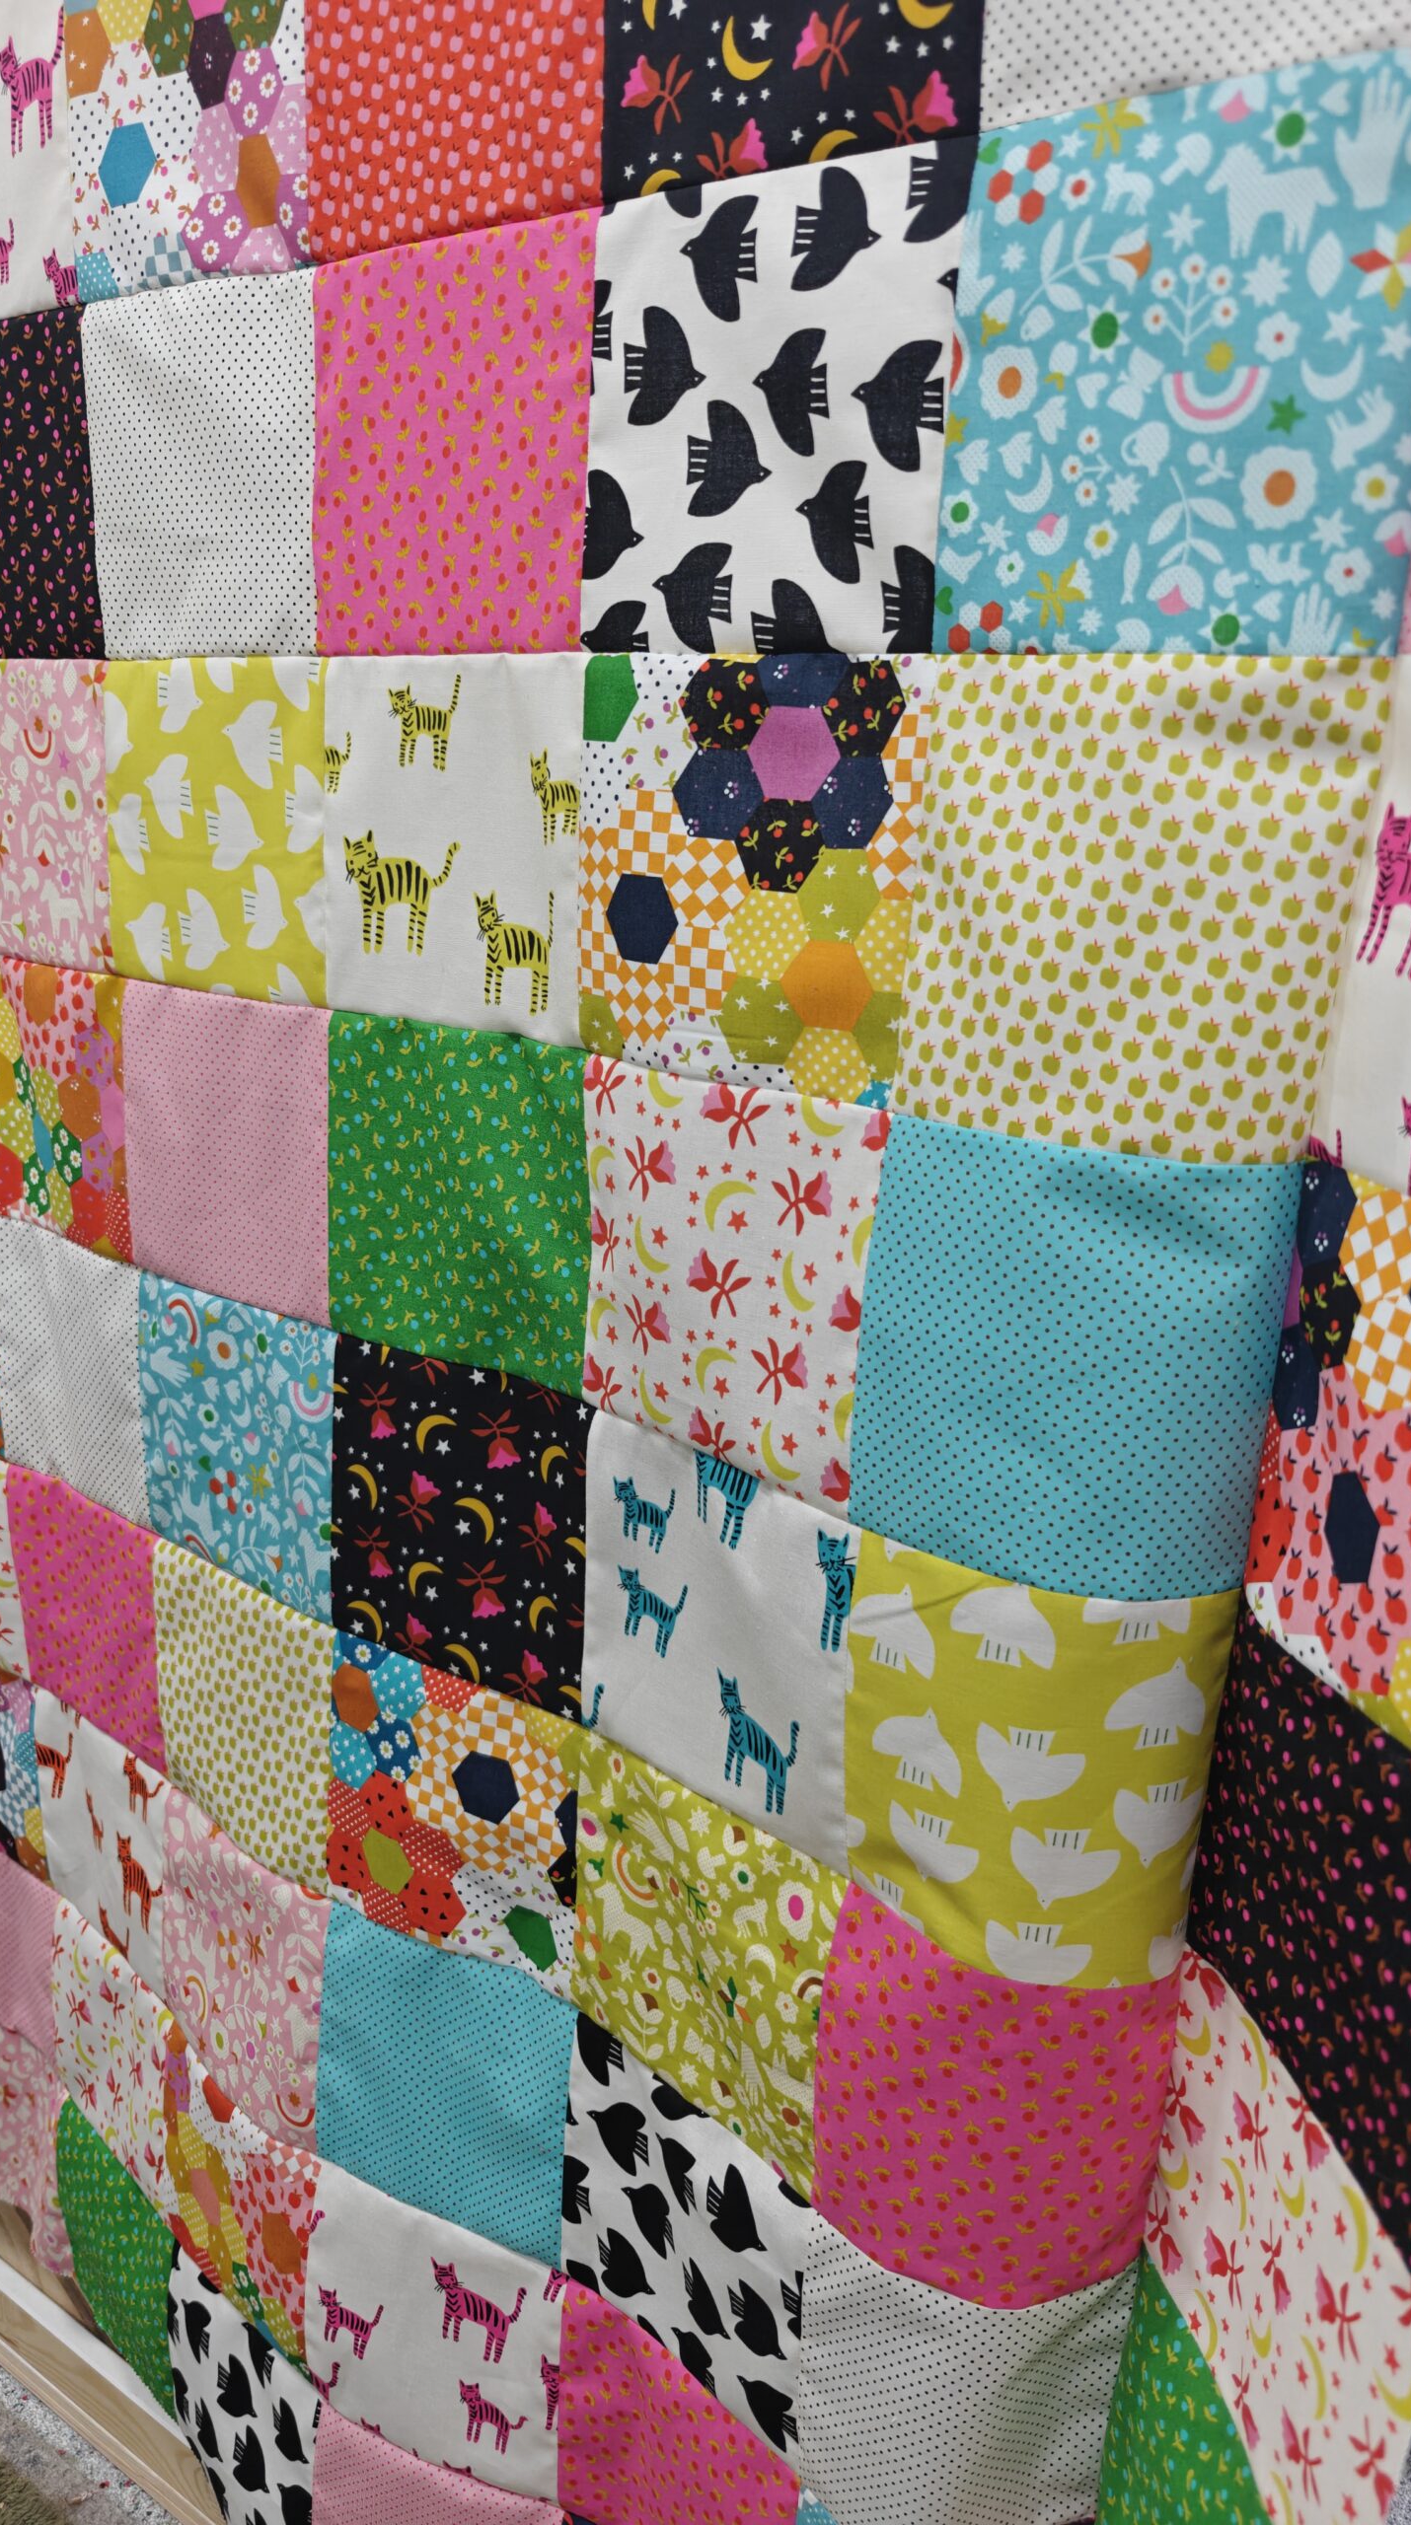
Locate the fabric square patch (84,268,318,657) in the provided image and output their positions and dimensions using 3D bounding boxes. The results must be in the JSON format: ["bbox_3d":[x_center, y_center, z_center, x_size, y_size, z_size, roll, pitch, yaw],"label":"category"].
[{"bbox_3d":[-0.174,-0.270,0.577,0.117,0.117,0.010,13,19,33],"label":"fabric square patch"}]

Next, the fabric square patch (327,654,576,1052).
[{"bbox_3d":[-0.082,-0.131,0.531,0.114,0.116,0.010,12,18,35],"label":"fabric square patch"}]

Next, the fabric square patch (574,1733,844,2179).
[{"bbox_3d":[-0.004,0.234,0.572,0.115,0.117,0.010,15,19,38],"label":"fabric square patch"}]

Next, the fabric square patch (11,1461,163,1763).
[{"bbox_3d":[-0.275,0.158,0.746,0.115,0.115,0.014,14,20,38],"label":"fabric square patch"}]

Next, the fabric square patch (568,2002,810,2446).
[{"bbox_3d":[-0.009,0.347,0.602,0.114,0.116,0.010,14,18,37],"label":"fabric square patch"}]

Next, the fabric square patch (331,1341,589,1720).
[{"bbox_3d":[-0.089,0.091,0.587,0.115,0.116,0.011,10,16,32],"label":"fabric square patch"}]

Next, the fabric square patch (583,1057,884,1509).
[{"bbox_3d":[0.004,0.005,0.512,0.114,0.120,0.010,14,19,38],"label":"fabric square patch"}]

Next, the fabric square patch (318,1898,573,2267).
[{"bbox_3d":[-0.100,0.312,0.637,0.115,0.115,0.014,11,15,27],"label":"fabric square patch"}]

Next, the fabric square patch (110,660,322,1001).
[{"bbox_3d":[-0.172,-0.152,0.589,0.113,0.117,0.010,12,18,34],"label":"fabric square patch"}]

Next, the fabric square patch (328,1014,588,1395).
[{"bbox_3d":[-0.084,-0.019,0.556,0.115,0.117,0.010,11,18,33],"label":"fabric square patch"}]

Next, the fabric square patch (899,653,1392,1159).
[{"bbox_3d":[0.097,-0.087,0.401,0.114,0.115,0.013,12,9,37],"label":"fabric square patch"}]

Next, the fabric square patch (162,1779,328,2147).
[{"bbox_3d":[-0.199,0.304,0.724,0.116,0.120,0.010,13,14,39],"label":"fabric square patch"}]

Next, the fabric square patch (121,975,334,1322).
[{"bbox_3d":[-0.183,-0.043,0.641,0.117,0.118,0.010,13,18,33],"label":"fabric square patch"}]

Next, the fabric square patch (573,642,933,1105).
[{"bbox_3d":[0.009,-0.108,0.467,0.114,0.117,0.010,12,16,36],"label":"fabric square patch"}]

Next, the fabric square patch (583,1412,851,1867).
[{"bbox_3d":[0.000,0.120,0.542,0.115,0.119,0.010,13,19,39],"label":"fabric square patch"}]

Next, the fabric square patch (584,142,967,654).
[{"bbox_3d":[0.015,-0.225,0.449,0.116,0.117,0.010,14,18,34],"label":"fabric square patch"}]

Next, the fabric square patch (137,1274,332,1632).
[{"bbox_3d":[-0.181,0.069,0.646,0.113,0.117,0.010,12,17,35],"label":"fabric square patch"}]

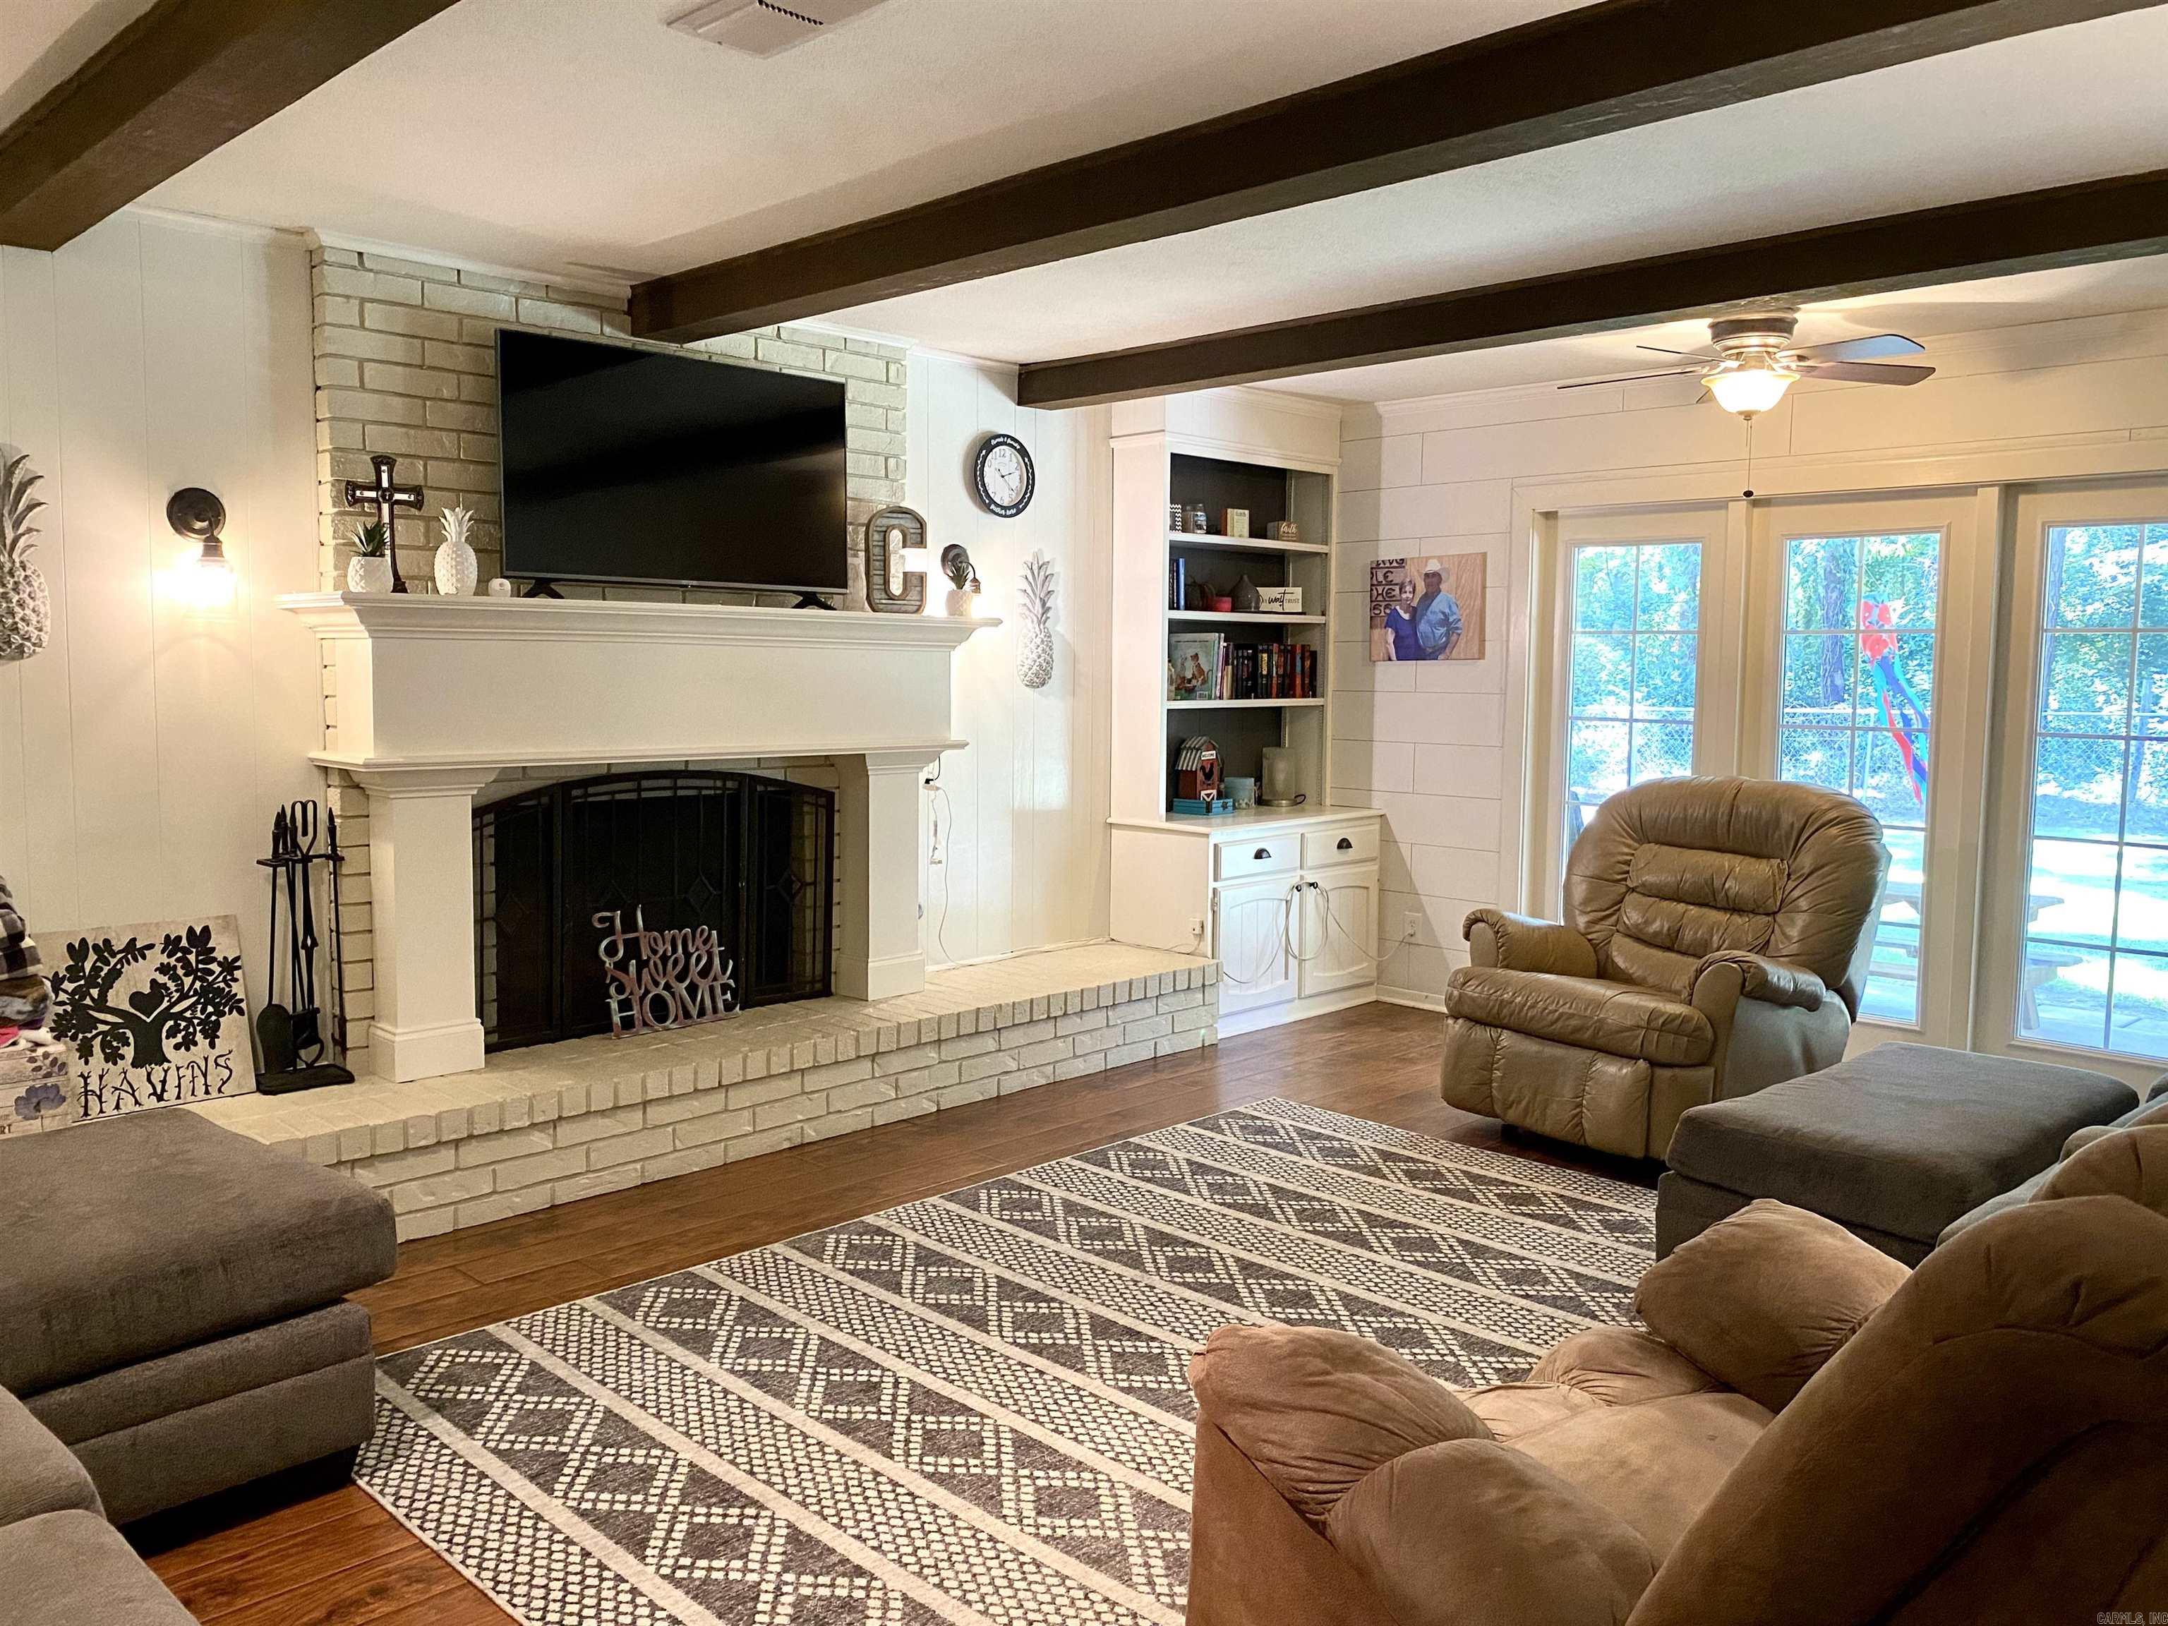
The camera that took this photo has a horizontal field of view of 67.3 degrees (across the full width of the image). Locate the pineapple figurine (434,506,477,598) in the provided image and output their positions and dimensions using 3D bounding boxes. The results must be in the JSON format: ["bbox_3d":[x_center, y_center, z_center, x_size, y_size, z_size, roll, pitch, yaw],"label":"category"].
[{"bbox_3d":[-1.604,-0.660,4.150,0.115,0.232,0.118,6,7,44],"label":"pineapple figurine"}]

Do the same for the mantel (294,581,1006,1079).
[{"bbox_3d":[-1.142,0.028,4.701,0.420,1.215,2.070,6,7,44],"label":"mantel"}]

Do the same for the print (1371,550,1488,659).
[{"bbox_3d":[1.349,-0.809,6.453,0.525,0.410,0.035,6,7,44],"label":"print"}]

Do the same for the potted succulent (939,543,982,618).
[{"bbox_3d":[-0.391,-0.727,5.233,0.120,0.205,0.125,6,7,44],"label":"potted succulent"}]

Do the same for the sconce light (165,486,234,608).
[{"bbox_3d":[-2.097,-0.633,3.898,0.150,0.290,0.130,6,7,44],"label":"sconce light"}]

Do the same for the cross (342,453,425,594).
[{"bbox_3d":[-1.741,-0.720,4.089,0.070,0.350,0.195,6,7,44],"label":"cross"}]

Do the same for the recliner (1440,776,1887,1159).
[{"bbox_3d":[1.722,0.434,4.841,0.950,1.050,0.960,-3,6,-36],"label":"recliner"}]

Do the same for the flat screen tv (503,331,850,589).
[{"bbox_3d":[-1.135,-0.946,4.596,0.080,0.645,1.115,6,7,44],"label":"flat screen tv"}]

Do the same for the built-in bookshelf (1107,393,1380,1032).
[{"bbox_3d":[0.666,-0.409,6.468,0.560,2.410,1.015,6,7,44],"label":"built-in bookshelf"}]

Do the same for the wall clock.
[{"bbox_3d":[-0.292,-1.197,5.769,0.050,0.300,0.298,6,7,44],"label":"wall clock"}]

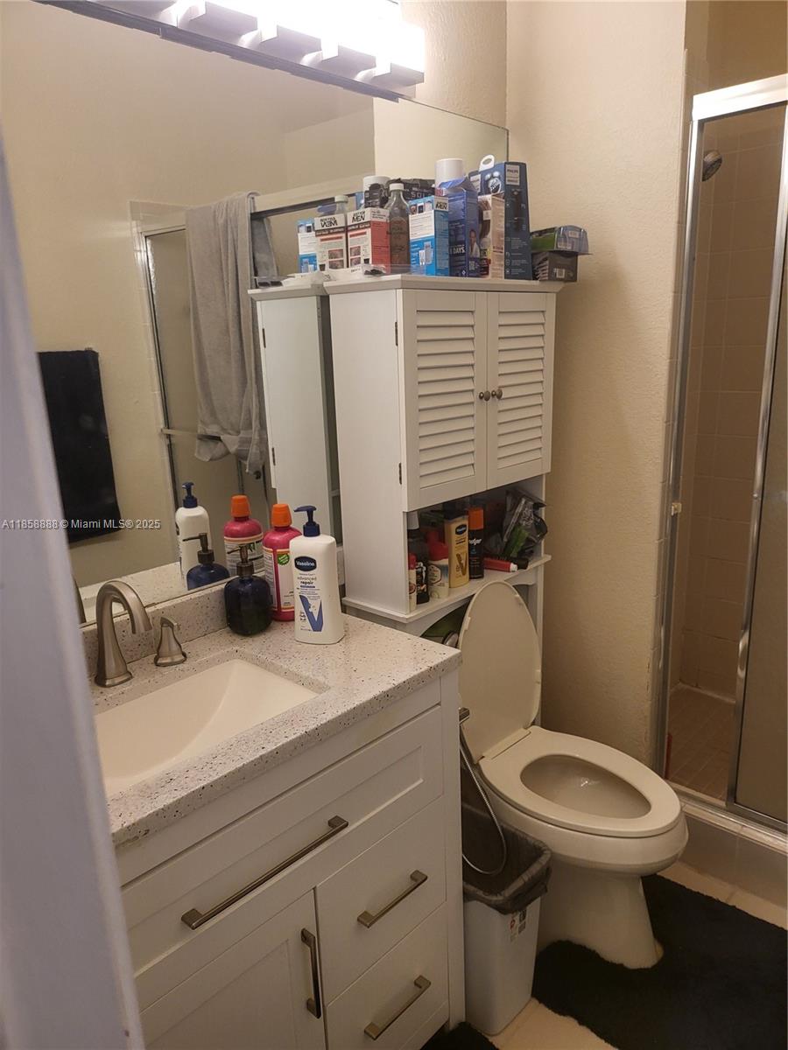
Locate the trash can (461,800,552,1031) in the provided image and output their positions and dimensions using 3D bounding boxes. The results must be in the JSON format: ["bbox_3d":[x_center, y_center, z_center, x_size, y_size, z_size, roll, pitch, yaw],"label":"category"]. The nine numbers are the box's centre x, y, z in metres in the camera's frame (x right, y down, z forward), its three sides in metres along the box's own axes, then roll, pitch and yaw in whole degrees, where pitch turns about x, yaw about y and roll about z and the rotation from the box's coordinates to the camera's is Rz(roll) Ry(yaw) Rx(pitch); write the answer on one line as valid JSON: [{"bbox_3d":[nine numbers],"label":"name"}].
[{"bbox_3d":[0.182,0.875,1.623,0.275,0.376,0.190,11,20,42],"label":"trash can"}]

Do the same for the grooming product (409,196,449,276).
[{"bbox_3d":[0.077,-0.601,1.533,0.047,0.158,0.070,-15,19,-40],"label":"grooming product"}]

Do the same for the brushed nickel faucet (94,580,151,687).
[{"bbox_3d":[-0.456,0.185,1.220,0.163,0.194,0.053,11,20,42],"label":"brushed nickel faucet"}]

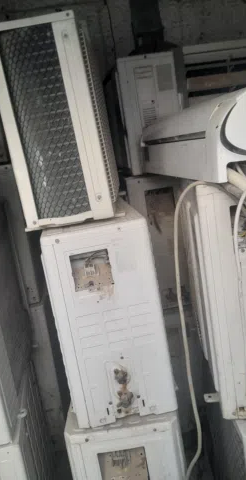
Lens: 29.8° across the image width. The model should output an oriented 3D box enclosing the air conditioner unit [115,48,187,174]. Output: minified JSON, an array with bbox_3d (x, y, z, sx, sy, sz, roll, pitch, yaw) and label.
[{"bbox_3d":[0.086,-0.688,2.617,0.275,0.545,0.770,-11,13,-7],"label":"air conditioner unit"}]

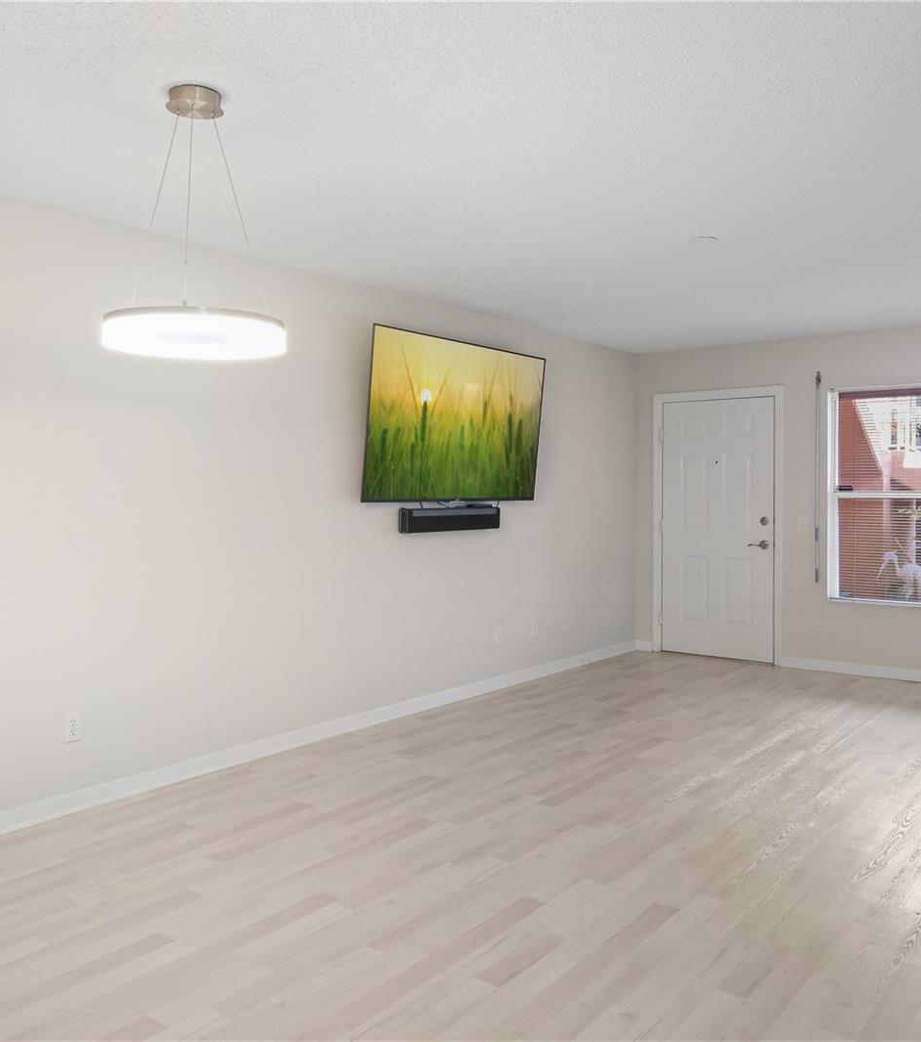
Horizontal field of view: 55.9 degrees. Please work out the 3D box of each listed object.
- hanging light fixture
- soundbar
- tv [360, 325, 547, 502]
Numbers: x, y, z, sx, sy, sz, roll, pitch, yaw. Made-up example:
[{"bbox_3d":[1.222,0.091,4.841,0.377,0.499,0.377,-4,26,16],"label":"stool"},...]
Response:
[{"bbox_3d":[-0.774,-0.875,2.547,0.515,0.725,0.515,0,2,0],"label":"hanging light fixture"},{"bbox_3d":[-0.050,-0.009,5.388,0.085,0.138,0.885,2,3,40],"label":"soundbar"},{"bbox_3d":[0.002,-0.601,5.344,0.060,0.960,1.670,9,7,38],"label":"tv"}]

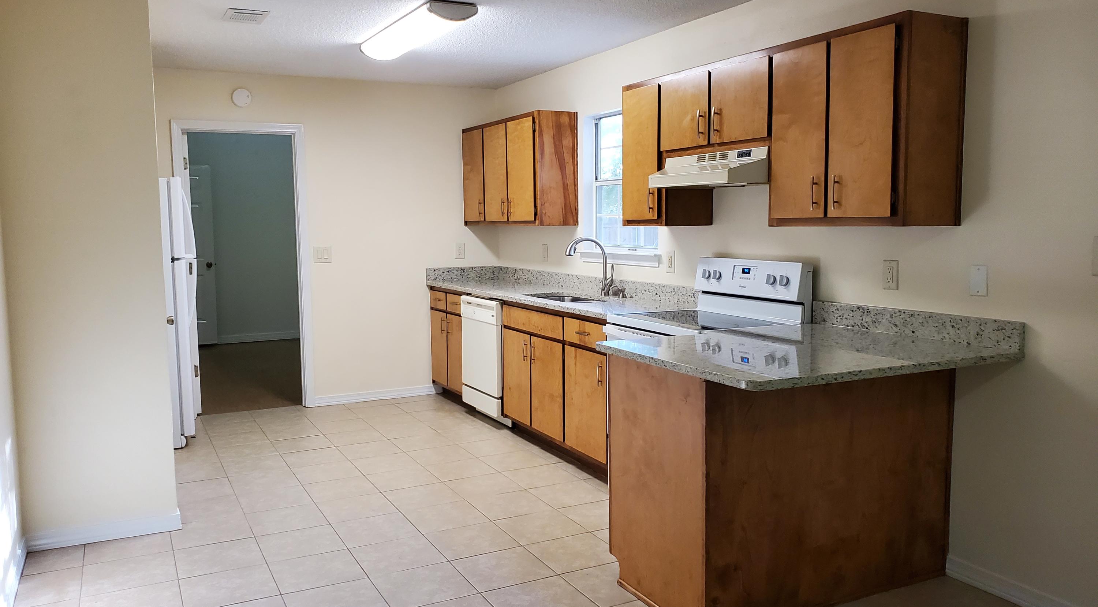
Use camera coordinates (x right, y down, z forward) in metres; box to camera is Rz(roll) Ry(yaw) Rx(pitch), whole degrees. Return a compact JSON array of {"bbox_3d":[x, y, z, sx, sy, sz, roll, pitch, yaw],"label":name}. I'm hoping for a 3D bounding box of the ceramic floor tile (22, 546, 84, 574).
[{"bbox_3d":[-2.041,1.062,3.409,0.215,0.012,0.263,-3,6,-27],"label":"ceramic floor tile"}]

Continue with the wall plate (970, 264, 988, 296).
[{"bbox_3d":[1.580,-0.084,3.034,0.006,0.114,0.070,-3,6,-28],"label":"wall plate"}]

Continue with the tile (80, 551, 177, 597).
[{"bbox_3d":[-1.682,1.086,3.315,0.330,0.010,0.330,-3,6,-27],"label":"tile"}]

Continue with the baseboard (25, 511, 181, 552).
[{"bbox_3d":[-1.942,1.007,3.617,0.610,0.080,0.015,-3,6,-28],"label":"baseboard"}]

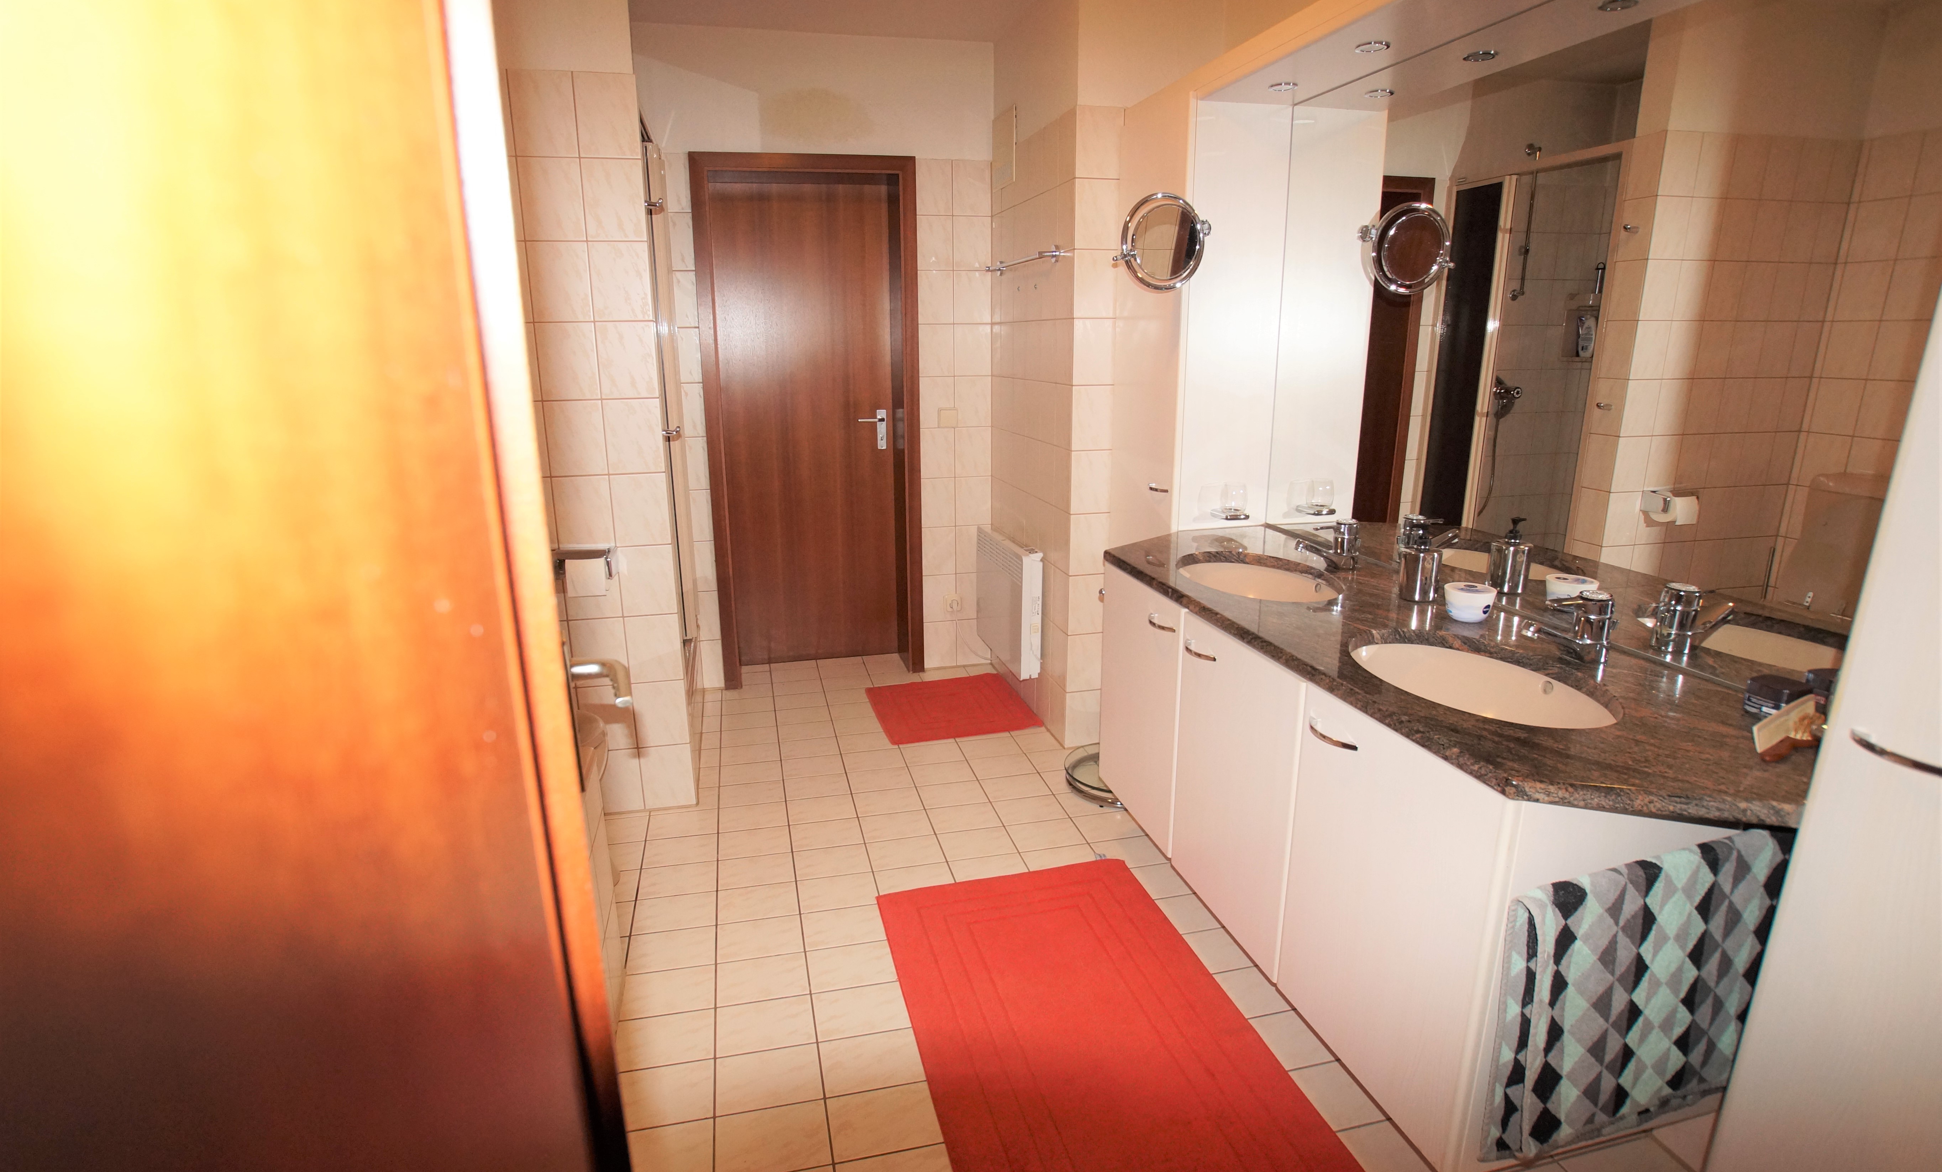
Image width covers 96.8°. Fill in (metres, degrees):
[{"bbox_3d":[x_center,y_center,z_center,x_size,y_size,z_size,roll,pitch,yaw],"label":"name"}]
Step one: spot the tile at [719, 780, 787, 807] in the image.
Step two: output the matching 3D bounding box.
[{"bbox_3d":[-0.691,0.666,2.736,0.200,0.010,0.147,-3,15,-15],"label":"tile"}]

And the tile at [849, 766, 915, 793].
[{"bbox_3d":[-0.295,0.645,2.831,0.200,0.010,0.147,-3,15,-15],"label":"tile"}]

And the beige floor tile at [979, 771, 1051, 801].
[{"bbox_3d":[0.140,0.643,2.742,0.200,0.010,0.139,-4,16,-13],"label":"beige floor tile"}]

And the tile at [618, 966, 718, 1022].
[{"bbox_3d":[-0.652,0.884,1.868,0.200,0.010,0.148,-3,15,-14],"label":"tile"}]

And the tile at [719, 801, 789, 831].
[{"bbox_3d":[-0.651,0.696,2.587,0.200,0.010,0.148,-3,15,-14],"label":"tile"}]

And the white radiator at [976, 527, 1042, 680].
[{"bbox_3d":[0.150,0.051,3.536,0.078,0.465,0.635,-3,15,-14],"label":"white radiator"}]

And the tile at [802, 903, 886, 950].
[{"bbox_3d":[-0.304,0.831,2.094,0.200,0.010,0.147,-3,15,-15],"label":"tile"}]

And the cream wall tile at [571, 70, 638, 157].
[{"bbox_3d":[-0.917,-1.186,2.184,0.150,0.200,0.010,-3,15,-14],"label":"cream wall tile"}]

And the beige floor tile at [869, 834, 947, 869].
[{"bbox_3d":[-0.183,0.752,2.420,0.200,0.010,0.148,-3,15,-14],"label":"beige floor tile"}]

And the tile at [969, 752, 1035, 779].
[{"bbox_3d":[0.106,0.623,2.927,0.200,0.010,0.147,-3,15,-15],"label":"tile"}]

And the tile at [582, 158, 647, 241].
[{"bbox_3d":[-0.920,-0.995,2.231,0.150,0.200,0.010,-3,15,-14],"label":"tile"}]

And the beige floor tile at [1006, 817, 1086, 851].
[{"bbox_3d":[0.218,0.730,2.523,0.200,0.010,0.148,-3,15,-14],"label":"beige floor tile"}]

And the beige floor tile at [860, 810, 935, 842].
[{"bbox_3d":[-0.220,0.708,2.532,0.200,0.010,0.139,-4,16,-13],"label":"beige floor tile"}]

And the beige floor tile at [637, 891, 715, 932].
[{"bbox_3d":[-0.739,0.822,2.159,0.198,0.010,0.138,-4,16,-12],"label":"beige floor tile"}]

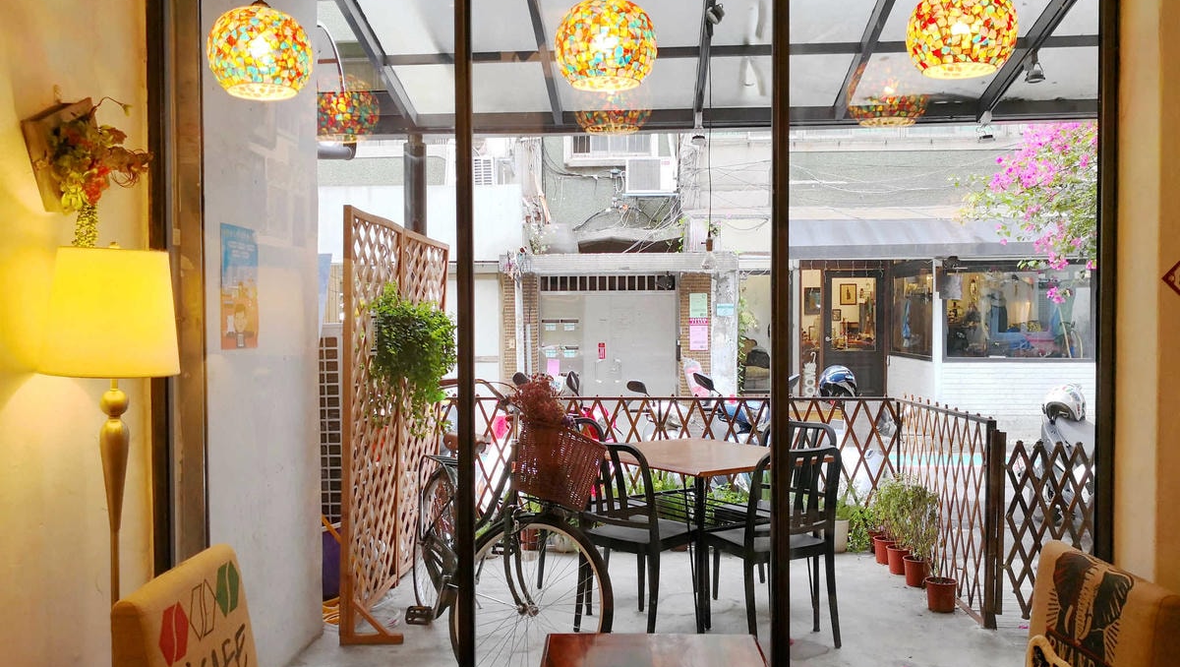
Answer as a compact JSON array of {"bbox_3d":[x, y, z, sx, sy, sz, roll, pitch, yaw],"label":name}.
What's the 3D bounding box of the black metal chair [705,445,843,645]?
[{"bbox_3d":[0.770,0.889,4.030,0.420,0.860,0.500,-1,1,-22],"label":"black metal chair"}]

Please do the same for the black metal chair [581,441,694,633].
[{"bbox_3d":[0.235,0.889,4.110,0.420,0.860,0.500,1,2,38],"label":"black metal chair"}]

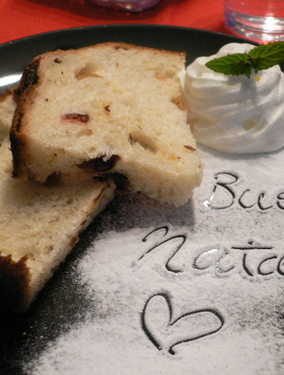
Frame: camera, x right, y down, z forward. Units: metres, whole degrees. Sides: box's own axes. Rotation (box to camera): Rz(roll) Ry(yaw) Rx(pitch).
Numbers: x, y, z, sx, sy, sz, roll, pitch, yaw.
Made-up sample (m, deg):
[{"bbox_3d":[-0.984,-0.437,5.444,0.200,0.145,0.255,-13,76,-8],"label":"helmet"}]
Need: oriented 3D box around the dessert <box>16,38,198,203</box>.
[{"bbox_3d":[-0.016,-0.036,0.250,0.081,0.025,0.087,6,43,-9],"label":"dessert"}]

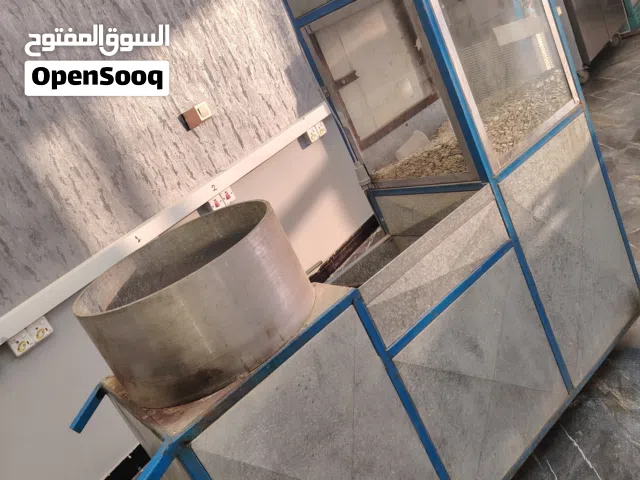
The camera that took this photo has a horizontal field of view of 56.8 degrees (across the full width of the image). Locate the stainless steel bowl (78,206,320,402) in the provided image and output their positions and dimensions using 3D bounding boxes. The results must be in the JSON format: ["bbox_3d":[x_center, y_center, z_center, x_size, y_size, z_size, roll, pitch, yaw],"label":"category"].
[{"bbox_3d":[-0.285,0.131,1.388,0.493,0.238,0.493,-24,18,8],"label":"stainless steel bowl"}]

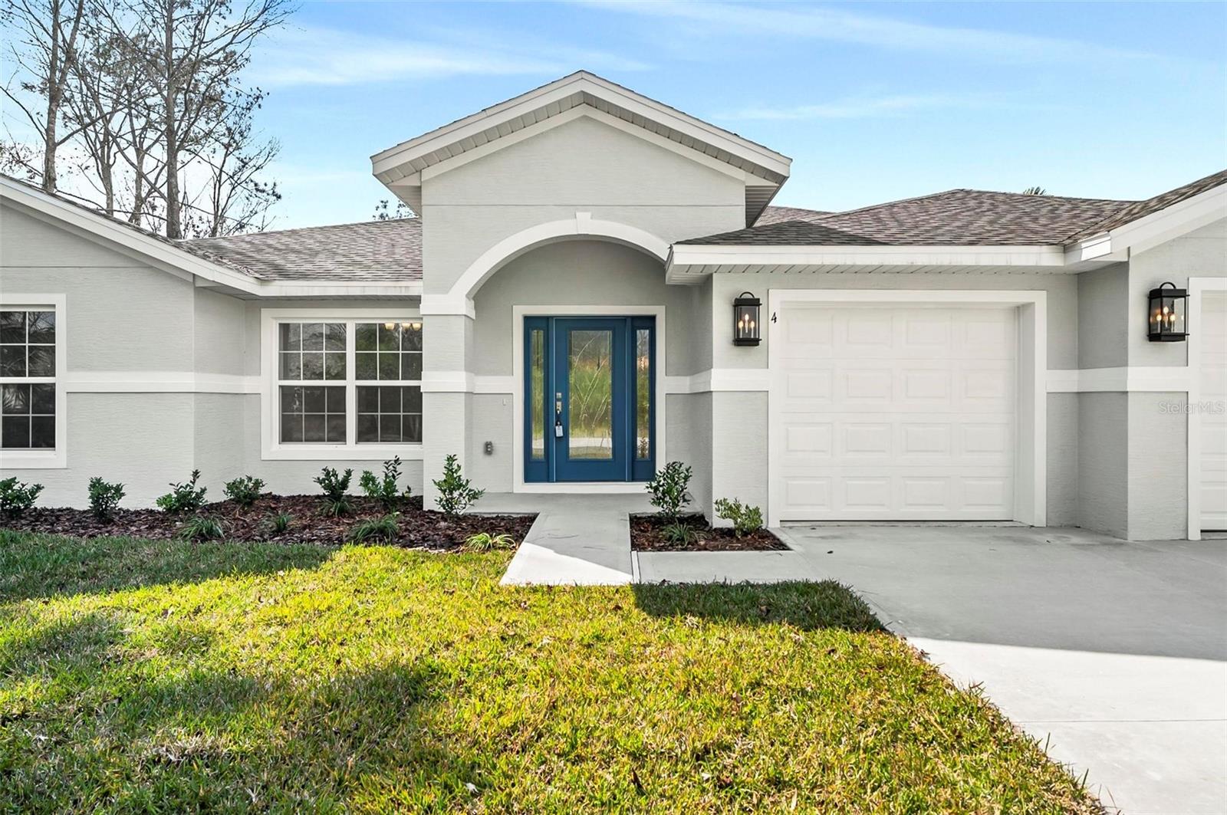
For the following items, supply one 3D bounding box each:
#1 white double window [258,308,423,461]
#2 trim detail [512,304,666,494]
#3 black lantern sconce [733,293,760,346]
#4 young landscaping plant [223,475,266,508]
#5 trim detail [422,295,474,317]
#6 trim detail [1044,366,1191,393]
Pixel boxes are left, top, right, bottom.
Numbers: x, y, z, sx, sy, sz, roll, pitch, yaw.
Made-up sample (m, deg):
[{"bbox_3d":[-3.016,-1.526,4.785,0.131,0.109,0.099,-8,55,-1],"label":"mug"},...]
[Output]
[{"bbox_3d":[-3.200,-0.285,7.920,2.200,1.860,0.100,0,1,0],"label":"white double window"},{"bbox_3d":[-0.299,-0.098,8.080,1.910,2.340,0.120,0,1,0],"label":"trim detail"},{"bbox_3d":[1.250,-0.828,6.060,0.250,0.500,0.180,0,1,0],"label":"black lantern sconce"},{"bbox_3d":[-3.950,0.905,6.920,0.420,0.360,0.400,0,1,0],"label":"young landscaping plant"},{"bbox_3d":[-1.825,-1.117,7.110,0.510,0.235,0.450,0,1,0],"label":"trim detail"},{"bbox_3d":[4.530,-0.250,5.840,0.830,0.210,0.640,0,1,0],"label":"trim detail"}]

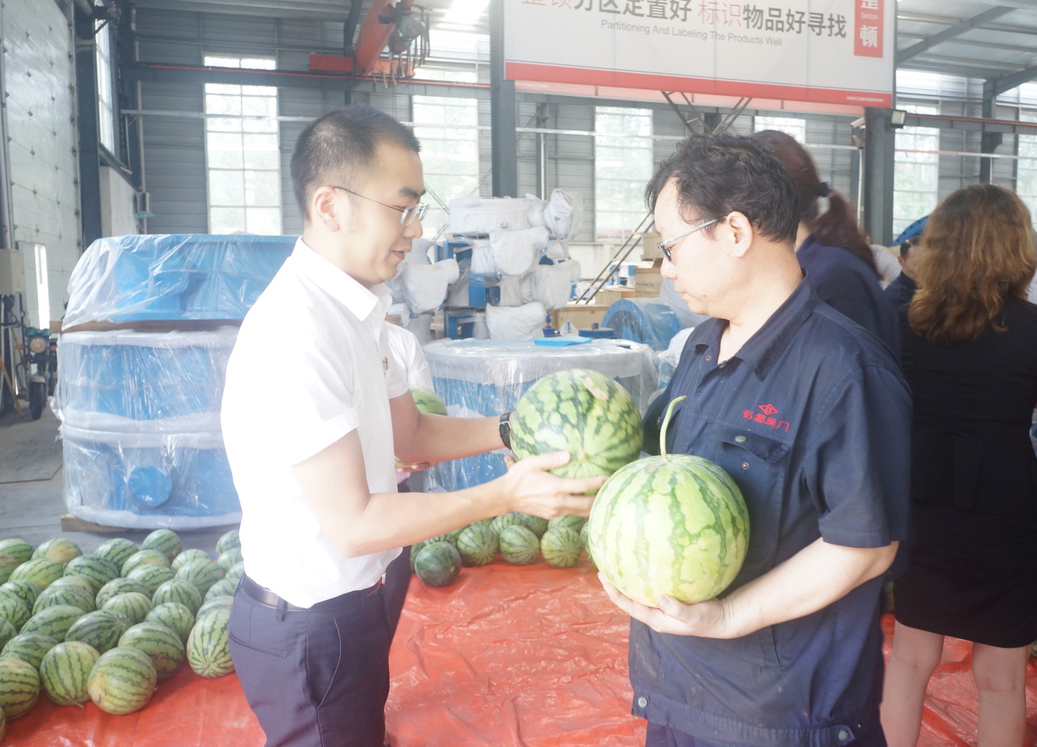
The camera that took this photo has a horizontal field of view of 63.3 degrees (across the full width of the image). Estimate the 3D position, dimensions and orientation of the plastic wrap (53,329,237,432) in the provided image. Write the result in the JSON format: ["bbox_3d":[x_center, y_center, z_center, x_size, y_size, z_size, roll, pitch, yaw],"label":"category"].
[{"bbox_3d":[-2.218,0.010,5.404,1.260,0.580,1.240,-3,6,-22],"label":"plastic wrap"}]

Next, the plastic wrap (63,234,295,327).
[{"bbox_3d":[-2.112,-0.590,5.370,1.400,0.550,1.320,-3,6,-21],"label":"plastic wrap"}]

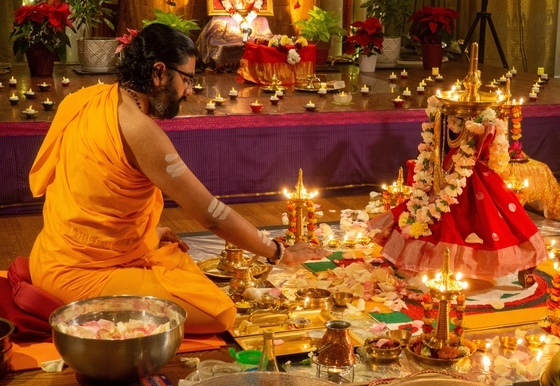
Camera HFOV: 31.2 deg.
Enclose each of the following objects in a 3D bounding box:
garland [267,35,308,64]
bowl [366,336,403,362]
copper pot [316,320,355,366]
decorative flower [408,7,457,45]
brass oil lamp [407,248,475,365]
[{"bbox_3d":[0.045,-0.869,6.030,0.260,0.140,0.160,-3,12,-10],"label":"garland"},{"bbox_3d":[0.271,0.406,2.616,0.094,0.043,0.094,1,12,0],"label":"bowl"},{"bbox_3d":[0.144,0.374,2.531,0.096,0.098,0.098,0,12,0],"label":"copper pot"},{"bbox_3d":[1.016,-1.108,6.636,0.325,0.250,0.310,0,12,0],"label":"decorative flower"},{"bbox_3d":[0.425,0.282,2.626,0.175,0.286,0.175,1,12,0],"label":"brass oil lamp"}]

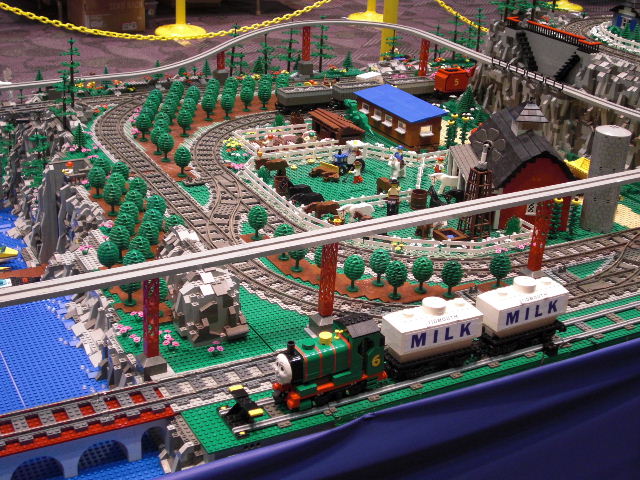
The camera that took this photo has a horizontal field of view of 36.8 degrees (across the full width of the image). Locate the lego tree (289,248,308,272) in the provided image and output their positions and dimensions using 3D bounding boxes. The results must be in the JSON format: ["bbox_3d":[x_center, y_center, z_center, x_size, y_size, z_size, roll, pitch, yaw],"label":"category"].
[{"bbox_3d":[-0.036,0.021,1.557,0.033,0.062,0.033,3,24,-1],"label":"lego tree"}]

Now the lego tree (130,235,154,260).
[{"bbox_3d":[-0.283,0.022,1.515,0.033,0.062,0.033,-9,27,-27],"label":"lego tree"}]

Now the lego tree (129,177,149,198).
[{"bbox_3d":[-0.330,-0.083,1.748,0.034,0.059,0.034,-2,25,-11],"label":"lego tree"}]

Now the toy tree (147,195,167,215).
[{"bbox_3d":[-0.283,-0.050,1.673,0.033,0.060,0.033,-10,27,-27],"label":"toy tree"}]

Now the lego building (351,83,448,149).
[{"bbox_3d":[0.181,-0.286,2.244,0.097,0.091,0.256,-9,27,-27],"label":"lego building"}]

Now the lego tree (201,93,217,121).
[{"bbox_3d":[-0.262,-0.313,2.265,0.033,0.064,0.033,0,25,-7],"label":"lego tree"}]

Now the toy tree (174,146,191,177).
[{"bbox_3d":[-0.276,-0.158,1.924,0.033,0.064,0.033,0,25,-8],"label":"toy tree"}]

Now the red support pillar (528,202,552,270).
[{"bbox_3d":[0.350,-0.007,1.527,0.017,0.114,0.017,-10,27,-27],"label":"red support pillar"}]

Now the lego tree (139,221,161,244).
[{"bbox_3d":[-0.279,-0.003,1.586,0.033,0.064,0.033,-1,25,-10],"label":"lego tree"}]

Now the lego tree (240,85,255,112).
[{"bbox_3d":[-0.176,-0.339,2.321,0.034,0.059,0.034,1,25,-4],"label":"lego tree"}]

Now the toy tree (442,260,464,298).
[{"bbox_3d":[0.203,0.059,1.486,0.033,0.060,0.033,2,24,-1],"label":"toy tree"}]

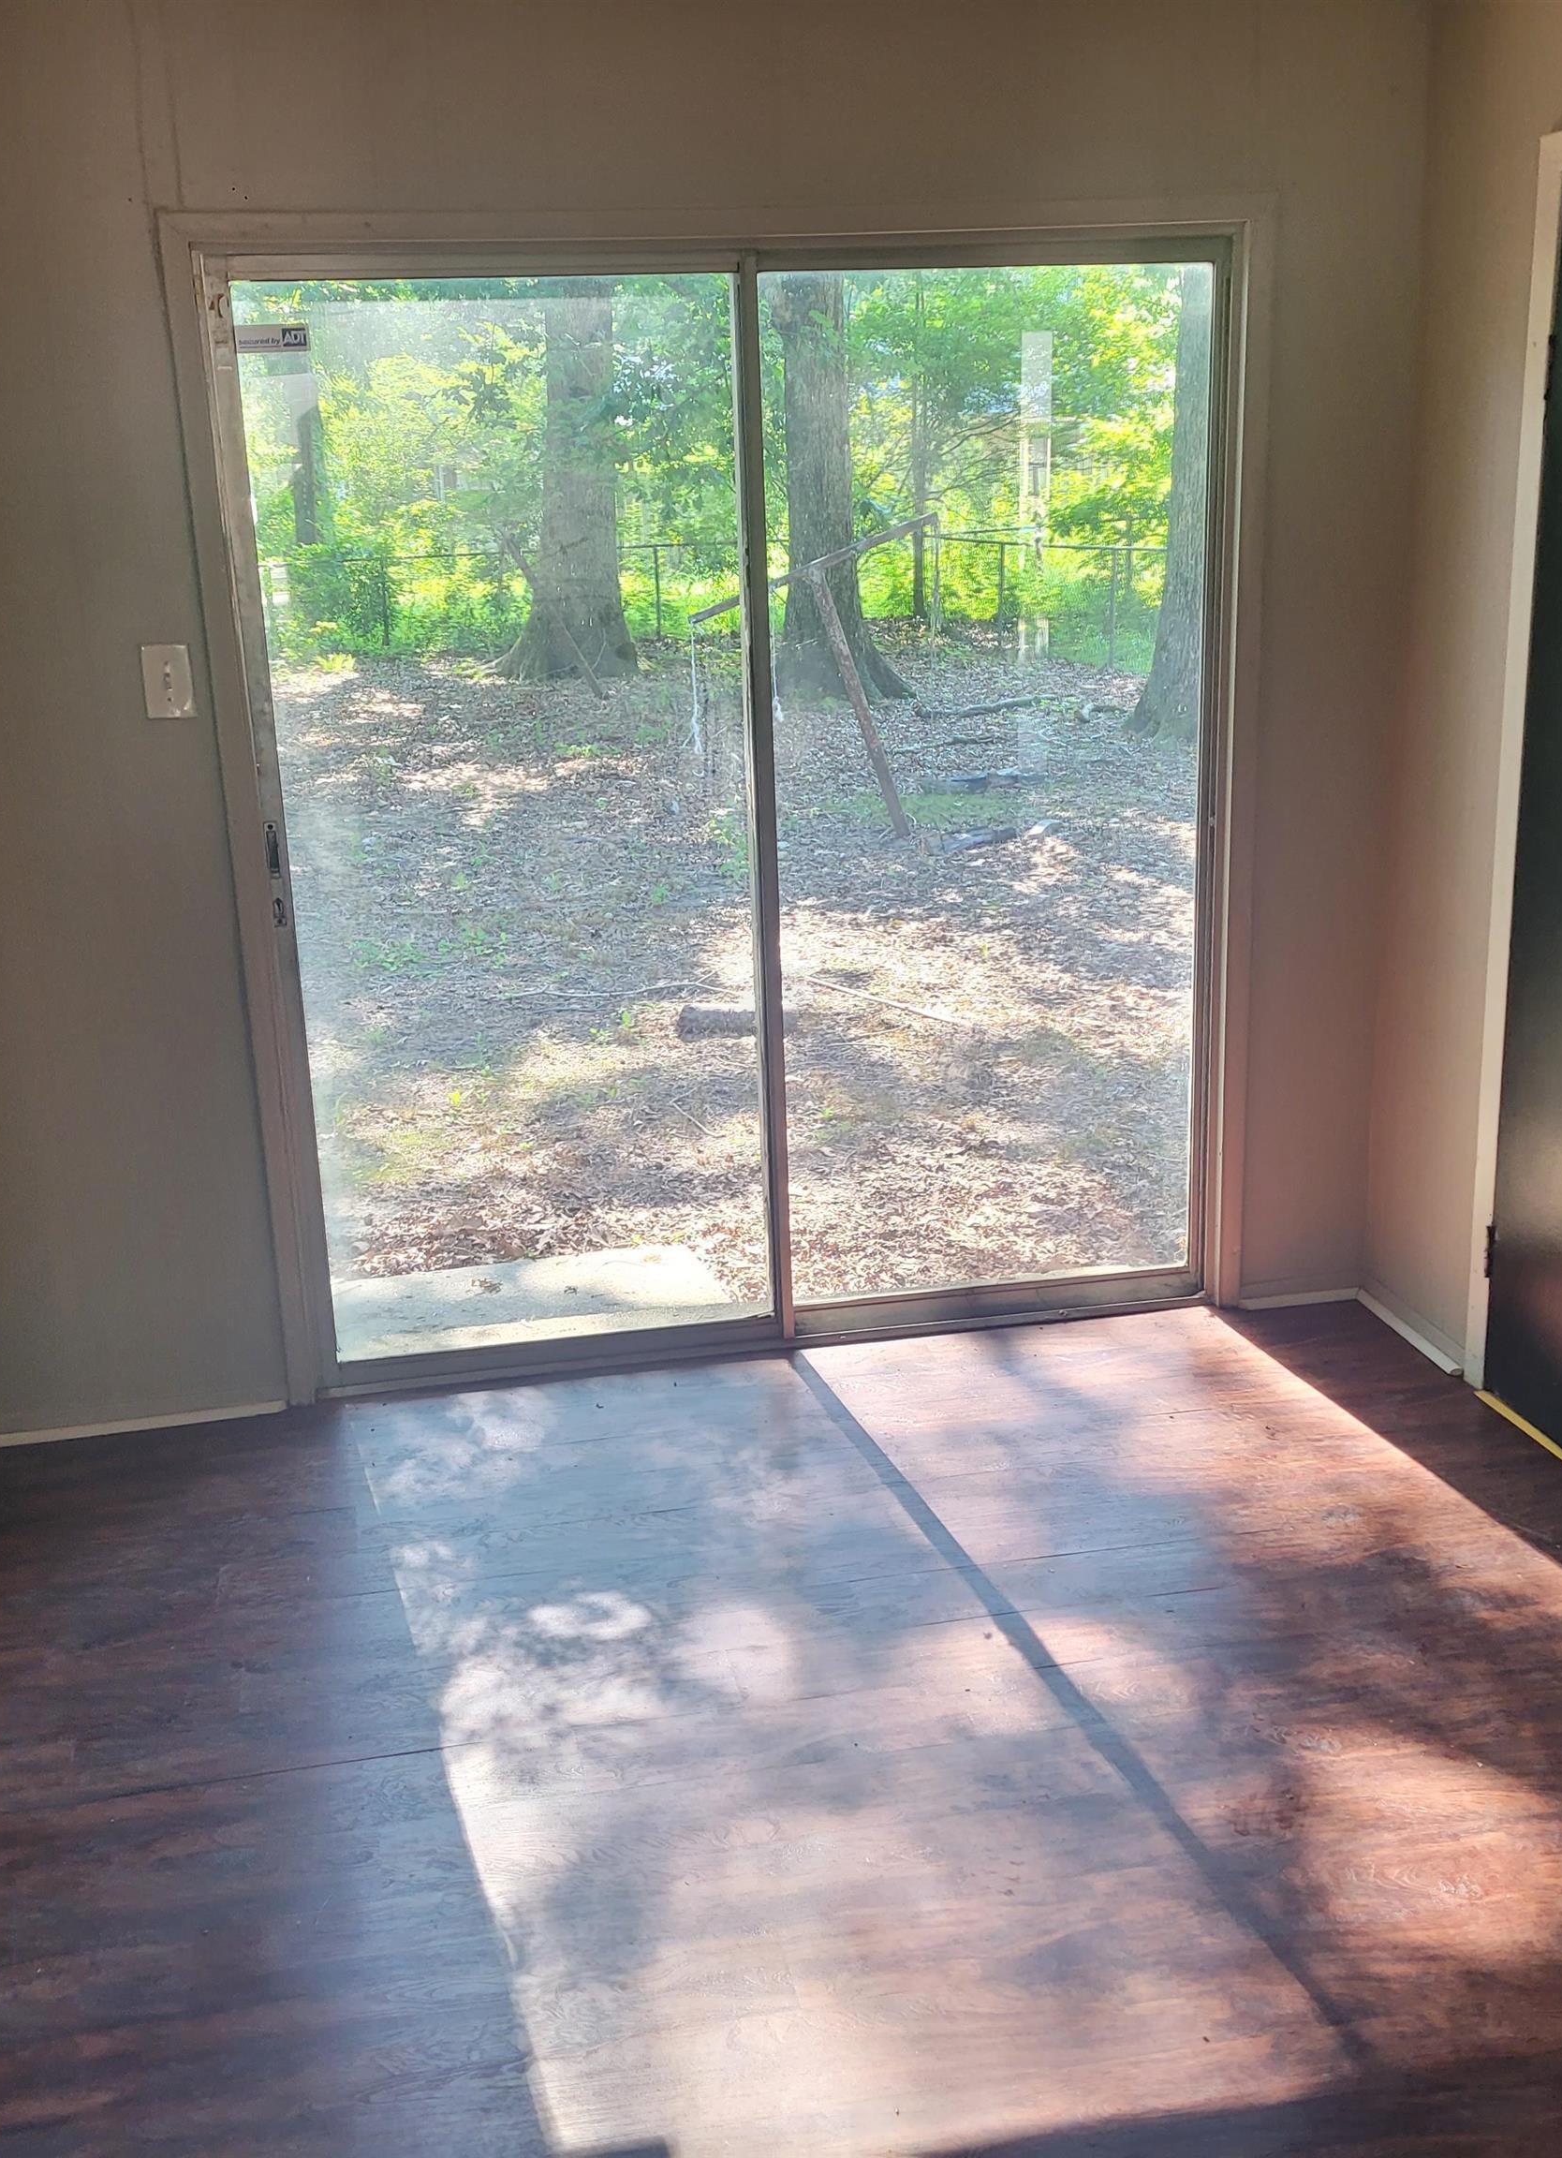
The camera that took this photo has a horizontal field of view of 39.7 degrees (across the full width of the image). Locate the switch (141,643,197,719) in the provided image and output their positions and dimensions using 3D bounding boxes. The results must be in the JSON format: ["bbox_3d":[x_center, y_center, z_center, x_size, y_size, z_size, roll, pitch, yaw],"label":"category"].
[{"bbox_3d":[-1.018,-0.658,3.593,0.073,0.117,0.010,-5,17,-11],"label":"switch"}]

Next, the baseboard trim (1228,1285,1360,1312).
[{"bbox_3d":[1.044,0.438,4.350,0.254,0.022,0.016,-5,17,-11],"label":"baseboard trim"}]

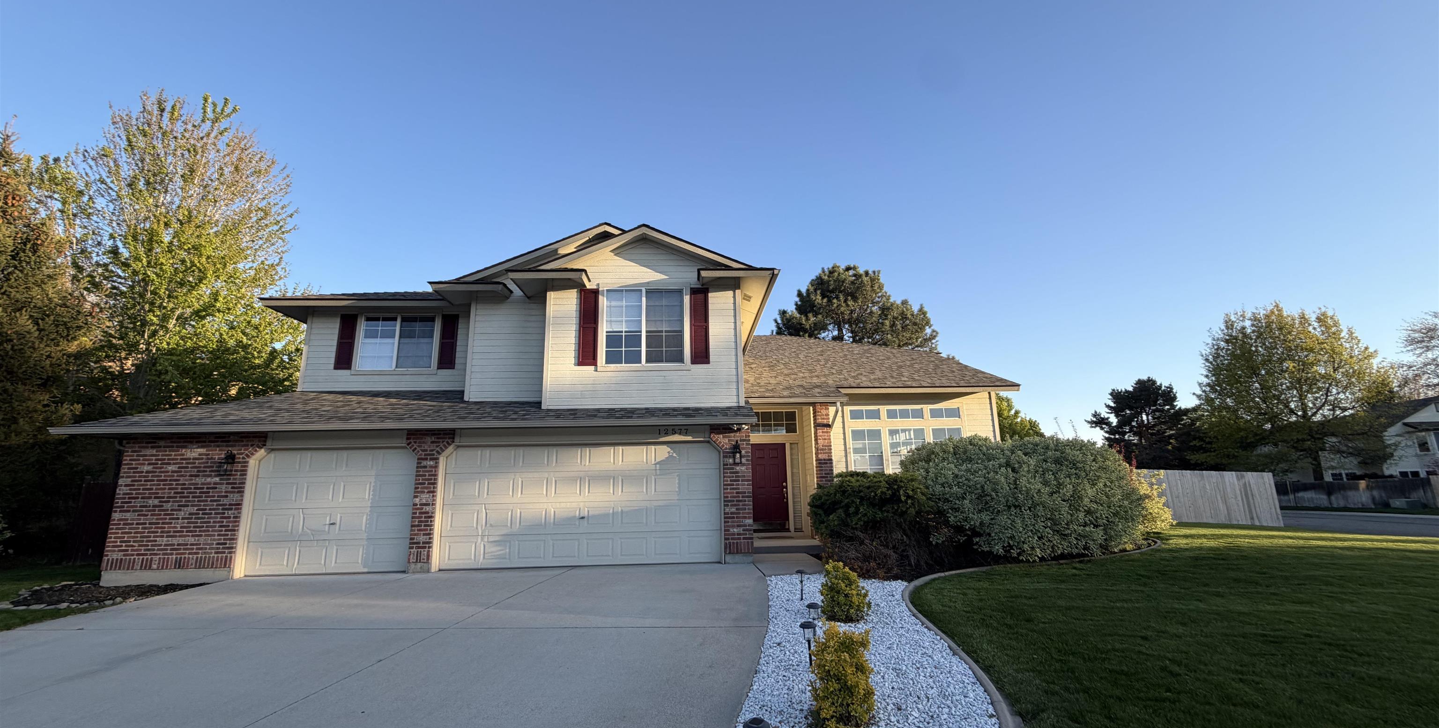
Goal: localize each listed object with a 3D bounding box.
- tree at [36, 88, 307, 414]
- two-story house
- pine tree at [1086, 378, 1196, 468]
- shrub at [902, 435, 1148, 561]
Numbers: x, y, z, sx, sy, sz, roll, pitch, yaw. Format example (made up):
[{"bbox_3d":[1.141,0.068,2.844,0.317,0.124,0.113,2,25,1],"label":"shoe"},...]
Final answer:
[{"bbox_3d":[-15.889,-1.631,16.878,5.900,13.400,5.900,-1,-11,-3],"label":"tree"},{"bbox_3d":[-2.537,1.157,16.683,17.900,7.200,13.000,-1,-11,-3],"label":"two-story house"},{"bbox_3d":[32.251,5.679,44.329,7.000,9.100,7.000,-1,-11,-3],"label":"pine tree"},{"bbox_3d":[5.853,2.562,11.415,4.600,2.150,2.800,-1,-11,-3],"label":"shrub"}]

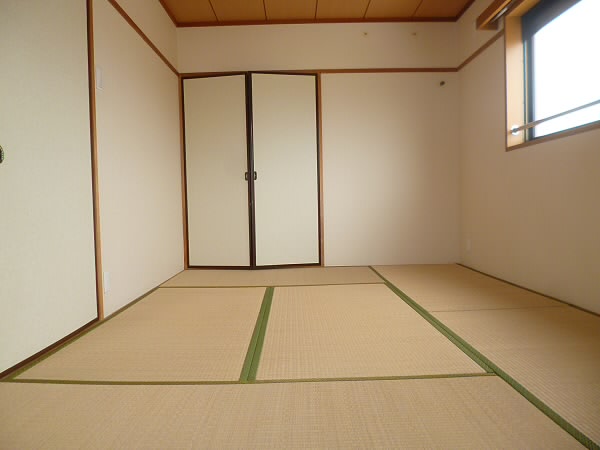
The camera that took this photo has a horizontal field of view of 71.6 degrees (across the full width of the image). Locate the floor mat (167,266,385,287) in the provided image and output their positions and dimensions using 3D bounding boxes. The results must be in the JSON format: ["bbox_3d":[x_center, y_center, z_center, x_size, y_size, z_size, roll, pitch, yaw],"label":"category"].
[{"bbox_3d":[-0.199,0.439,3.544,1.740,0.028,0.802,-1,3,-1],"label":"floor mat"}]

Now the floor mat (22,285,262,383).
[{"bbox_3d":[-0.625,0.517,2.306,0.793,0.028,1.666,-1,3,-1],"label":"floor mat"}]

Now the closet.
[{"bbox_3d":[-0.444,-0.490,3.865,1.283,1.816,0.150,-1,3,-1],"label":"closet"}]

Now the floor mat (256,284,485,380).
[{"bbox_3d":[0.245,0.500,2.318,0.827,0.028,1.666,-1,3,-1],"label":"floor mat"}]

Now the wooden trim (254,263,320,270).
[{"bbox_3d":[-0.114,0.394,3.905,0.656,0.035,0.040,-1,3,-6],"label":"wooden trim"}]

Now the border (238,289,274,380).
[{"bbox_3d":[-0.198,0.503,2.312,0.060,0.012,1.666,-1,3,-1],"label":"border"}]

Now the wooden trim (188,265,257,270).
[{"bbox_3d":[-0.755,0.406,3.896,0.627,0.035,0.040,-1,3,5],"label":"wooden trim"}]

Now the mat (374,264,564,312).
[{"bbox_3d":[1.092,0.437,3.155,0.832,0.028,1.615,-1,3,-1],"label":"mat"}]

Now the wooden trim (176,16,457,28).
[{"bbox_3d":[0.169,-1.844,3.810,2.572,0.055,0.045,-1,3,-1],"label":"wooden trim"}]

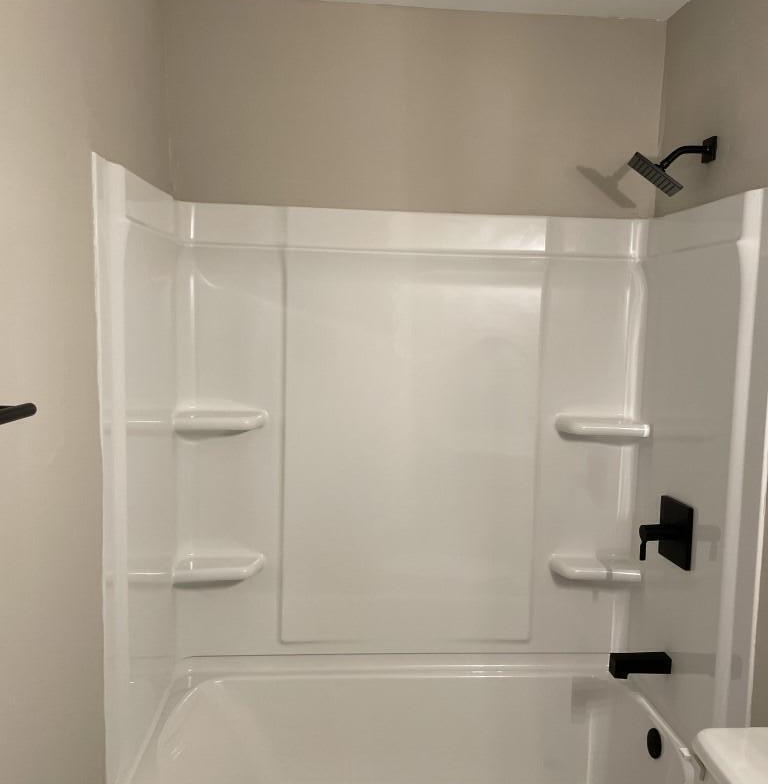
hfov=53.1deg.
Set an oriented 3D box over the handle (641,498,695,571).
[{"bbox_3d":[0.788,0.404,2.187,0.097,0.175,0.178,1,6,-4],"label":"handle"}]

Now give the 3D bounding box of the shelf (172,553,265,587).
[{"bbox_3d":[-0.505,0.541,2.362,0.270,0.056,0.100,1,6,-4],"label":"shelf"}]

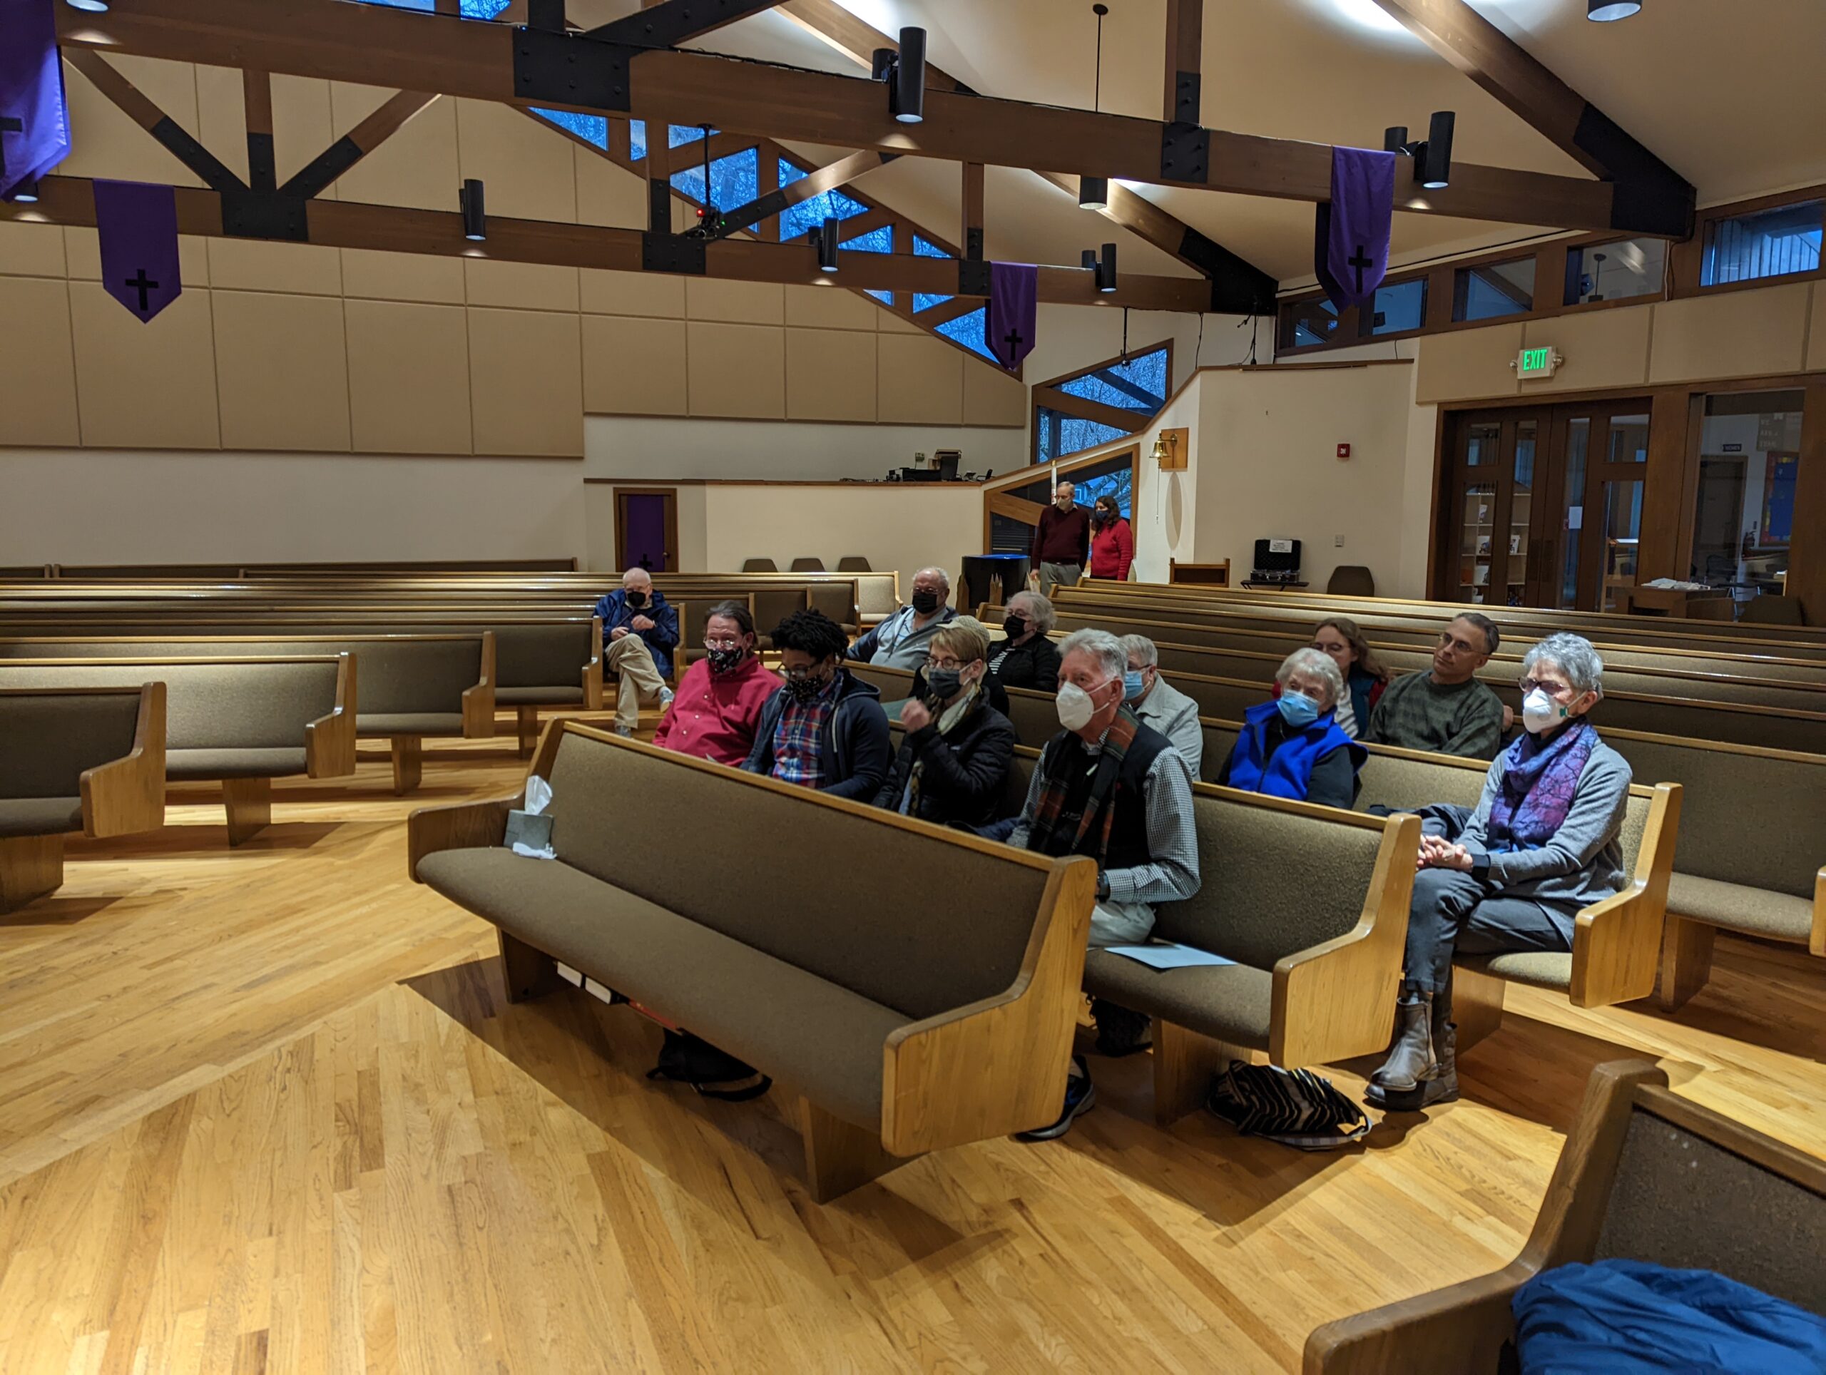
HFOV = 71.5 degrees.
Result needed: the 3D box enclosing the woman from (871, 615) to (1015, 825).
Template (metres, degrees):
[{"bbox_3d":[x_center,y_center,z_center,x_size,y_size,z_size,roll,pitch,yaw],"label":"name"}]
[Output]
[{"bbox_3d":[0.003,0.408,3.907,0.720,1.240,0.540,-7,11,-42],"label":"woman"}]

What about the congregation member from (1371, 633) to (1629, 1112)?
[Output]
[{"bbox_3d":[1.592,0.492,3.440,0.650,1.260,0.460,-7,11,-41],"label":"congregation member"}]

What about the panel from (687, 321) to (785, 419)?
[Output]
[{"bbox_3d":[-2.335,-4.218,16.817,1.330,1.260,0.060,-3,9,-23],"label":"panel"}]

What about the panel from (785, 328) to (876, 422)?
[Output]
[{"bbox_3d":[-1.020,-3.888,15.820,1.200,1.112,0.050,-4,9,-25],"label":"panel"}]

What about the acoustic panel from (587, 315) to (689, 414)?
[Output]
[{"bbox_3d":[-3.352,-3.887,15.350,1.269,1.149,0.050,-4,9,-25],"label":"acoustic panel"}]

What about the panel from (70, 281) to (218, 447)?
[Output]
[{"bbox_3d":[-7.981,-3.334,13.209,1.273,1.646,0.050,-4,9,-25],"label":"panel"}]

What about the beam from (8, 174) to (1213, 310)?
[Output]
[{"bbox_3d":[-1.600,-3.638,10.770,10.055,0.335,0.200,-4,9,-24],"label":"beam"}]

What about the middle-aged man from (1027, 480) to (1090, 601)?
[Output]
[{"bbox_3d":[1.386,-1.073,12.082,0.530,1.774,0.320,3,9,18],"label":"middle-aged man"}]

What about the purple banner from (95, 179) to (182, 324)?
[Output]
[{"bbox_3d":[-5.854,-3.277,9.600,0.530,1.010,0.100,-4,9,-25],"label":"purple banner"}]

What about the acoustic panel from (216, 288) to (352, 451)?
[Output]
[{"bbox_3d":[-6.577,-3.281,13.244,1.200,1.616,0.050,-4,9,-25],"label":"acoustic panel"}]

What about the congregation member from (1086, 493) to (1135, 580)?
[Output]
[{"bbox_3d":[1.934,-1.048,12.379,0.450,1.640,0.300,7,11,38],"label":"congregation member"}]

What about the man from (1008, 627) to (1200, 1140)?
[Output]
[{"bbox_3d":[0.439,0.472,3.428,0.740,1.260,0.570,-7,11,-42],"label":"man"}]

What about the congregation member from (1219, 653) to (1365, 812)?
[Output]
[{"bbox_3d":[1.139,0.465,4.004,0.480,1.140,0.650,9,12,44],"label":"congregation member"}]

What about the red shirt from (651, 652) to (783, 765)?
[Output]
[{"bbox_3d":[-0.749,0.152,4.925,0.420,0.600,0.560,-7,11,-42],"label":"red shirt"}]

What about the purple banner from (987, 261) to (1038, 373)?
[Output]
[{"bbox_3d":[0.958,-3.560,12.241,0.500,1.000,0.170,-3,9,-23],"label":"purple banner"}]

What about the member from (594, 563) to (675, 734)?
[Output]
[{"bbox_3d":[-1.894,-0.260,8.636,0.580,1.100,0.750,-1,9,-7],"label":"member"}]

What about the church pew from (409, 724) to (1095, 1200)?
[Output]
[{"bbox_3d":[-0.624,0.666,3.464,0.578,0.811,2.378,-7,12,-42],"label":"church pew"}]

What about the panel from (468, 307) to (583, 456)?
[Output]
[{"bbox_3d":[-4.815,-3.811,15.795,1.330,1.800,0.060,-3,9,-23],"label":"panel"}]

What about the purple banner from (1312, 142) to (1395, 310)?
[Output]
[{"bbox_3d":[2.808,-2.916,8.056,0.500,0.980,0.170,-3,9,-23],"label":"purple banner"}]

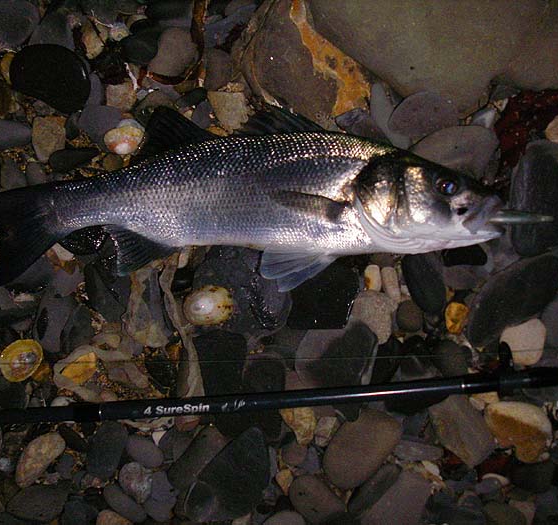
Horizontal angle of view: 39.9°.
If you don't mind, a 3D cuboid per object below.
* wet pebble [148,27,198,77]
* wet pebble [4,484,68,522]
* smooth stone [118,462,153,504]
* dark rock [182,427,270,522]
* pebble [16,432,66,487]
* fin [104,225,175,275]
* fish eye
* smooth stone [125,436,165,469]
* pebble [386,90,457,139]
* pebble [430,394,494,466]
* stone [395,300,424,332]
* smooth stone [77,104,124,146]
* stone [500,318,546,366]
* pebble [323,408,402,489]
[{"bbox_3d":[-0.105,-0.208,0.758,0.044,0.023,0.053,36,77,9],"label":"wet pebble"},{"bbox_3d":[-0.210,0.206,0.664,0.049,0.015,0.031,12,81,2],"label":"wet pebble"},{"bbox_3d":[-0.124,0.190,0.664,0.022,0.013,0.036,-36,83,-5],"label":"smooth stone"},{"bbox_3d":[-0.037,0.193,0.665,0.054,0.022,0.096,40,83,6],"label":"dark rock"},{"bbox_3d":[-0.213,0.173,0.679,0.029,0.017,0.056,42,83,7],"label":"pebble"},{"bbox_3d":[-0.125,-0.010,0.684,0.067,0.010,0.038,16,75,4],"label":"fin"},{"bbox_3d":[0.148,-0.067,0.677,0.020,0.010,0.019,8,75,2],"label":"fish eye"},{"bbox_3d":[-0.115,0.162,0.658,0.037,0.018,0.025,31,77,8],"label":"smooth stone"},{"bbox_3d":[0.139,-0.141,0.743,0.069,0.024,0.052,-8,75,-2],"label":"pebble"},{"bbox_3d":[0.162,0.143,0.678,0.060,0.023,0.046,44,83,6],"label":"pebble"},{"bbox_3d":[0.118,0.049,0.692,0.025,0.016,0.028,4,81,1],"label":"stone"},{"bbox_3d":[-0.172,-0.131,0.733,0.044,0.021,0.043,24,81,4],"label":"smooth stone"},{"bbox_3d":[0.221,0.074,0.689,0.041,0.021,0.038,-18,81,-3],"label":"stone"},{"bbox_3d":[0.071,0.160,0.682,0.046,0.019,0.081,44,83,7],"label":"pebble"}]

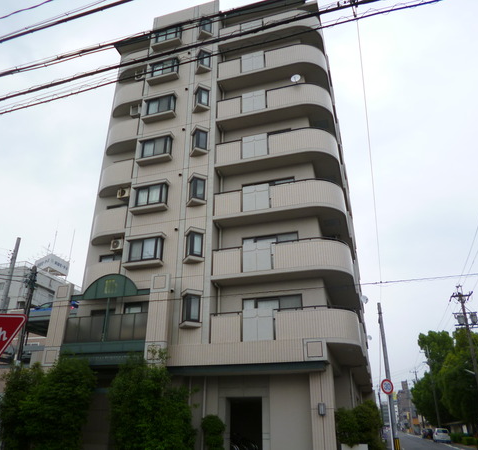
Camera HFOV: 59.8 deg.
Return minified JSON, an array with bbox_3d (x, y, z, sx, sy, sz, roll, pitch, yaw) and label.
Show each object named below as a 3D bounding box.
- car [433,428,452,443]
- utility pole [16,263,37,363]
[{"bbox_3d":[24.340,25.238,50.065,1.680,1.530,3.900,-8,-27,15],"label":"car"},{"bbox_3d":[-9.620,5.771,17.596,0.420,8.669,0.420,-8,-28,16],"label":"utility pole"}]

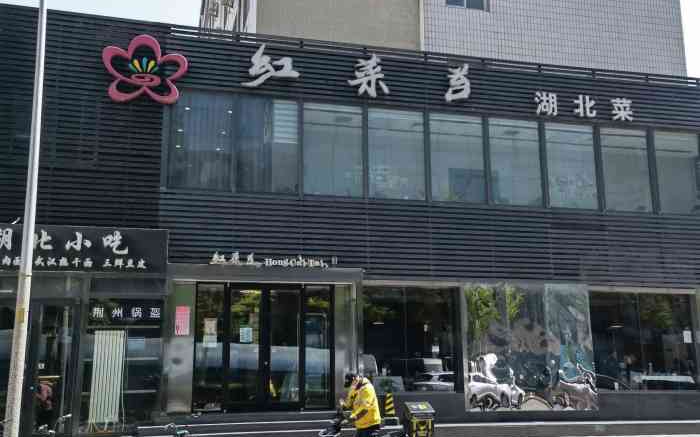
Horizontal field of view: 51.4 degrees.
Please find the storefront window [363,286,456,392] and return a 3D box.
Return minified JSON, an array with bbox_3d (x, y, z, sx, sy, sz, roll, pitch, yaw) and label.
[{"bbox_3d":[1.373,2.733,16.511,2.277,2.362,0.120,3,-12,-14],"label":"storefront window"}]

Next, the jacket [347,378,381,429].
[{"bbox_3d":[0.213,2.817,11.081,0.460,0.760,0.520,2,-12,-13],"label":"jacket"}]

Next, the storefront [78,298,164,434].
[{"bbox_3d":[-4.591,2.938,14.659,1.621,2.646,0.120,2,-12,-13],"label":"storefront"}]

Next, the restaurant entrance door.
[{"bbox_3d":[-1.784,2.684,15.249,2.925,2.671,0.150,3,-12,-14],"label":"restaurant entrance door"}]

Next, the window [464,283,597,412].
[{"bbox_3d":[4.300,3.019,17.155,3.409,2.982,0.120,2,-12,-13],"label":"window"}]

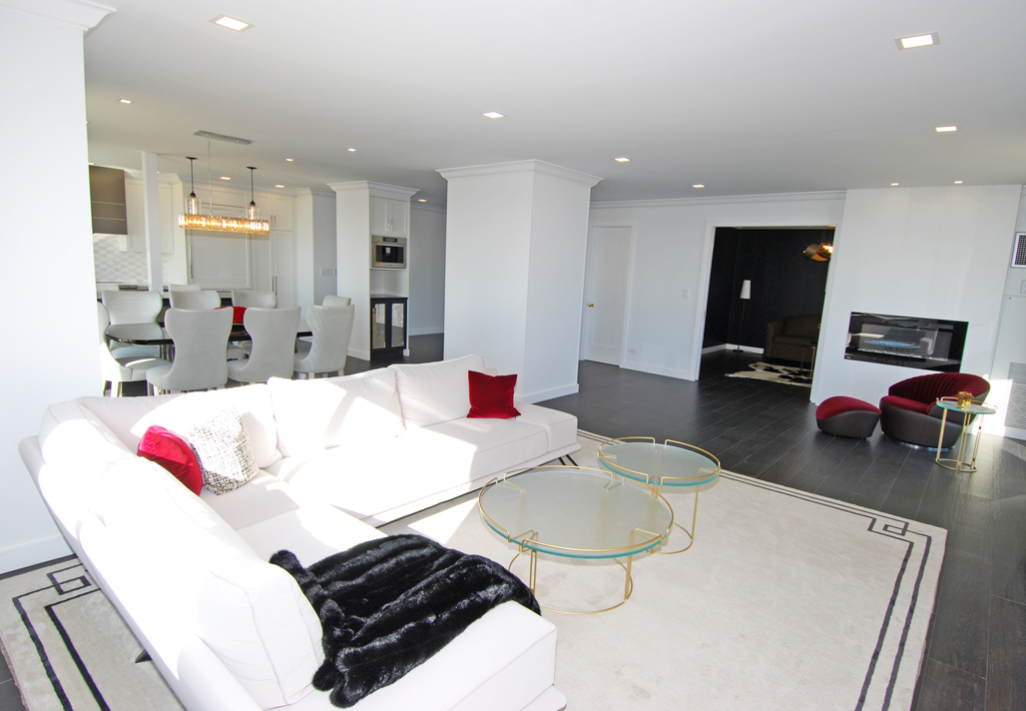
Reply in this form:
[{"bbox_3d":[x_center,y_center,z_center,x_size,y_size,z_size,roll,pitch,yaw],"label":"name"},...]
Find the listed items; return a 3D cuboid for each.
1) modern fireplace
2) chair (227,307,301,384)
[{"bbox_3d":[4.208,-0.148,5.733,1.020,0.540,0.140,11,13,41],"label":"modern fireplace"},{"bbox_3d":[-2.206,0.077,4.805,0.680,1.030,0.560,11,13,41],"label":"chair"}]

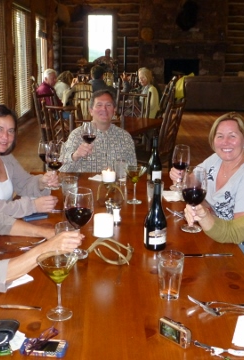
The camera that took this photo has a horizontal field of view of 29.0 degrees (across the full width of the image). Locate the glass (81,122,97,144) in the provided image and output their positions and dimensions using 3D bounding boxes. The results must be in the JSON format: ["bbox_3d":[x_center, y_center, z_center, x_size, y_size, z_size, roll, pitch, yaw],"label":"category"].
[{"bbox_3d":[-0.203,-0.247,2.962,0.089,0.230,0.089,0,15,0],"label":"glass"}]

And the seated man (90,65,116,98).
[{"bbox_3d":[-0.272,-1.196,7.700,0.520,1.300,0.800,5,16,15],"label":"seated man"}]

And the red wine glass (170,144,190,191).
[{"bbox_3d":[0.332,-0.060,2.646,0.100,0.243,0.100,2,15,6],"label":"red wine glass"}]

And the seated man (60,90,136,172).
[{"bbox_3d":[-0.175,0.025,3.375,0.560,1.270,0.700,0,15,-2],"label":"seated man"}]

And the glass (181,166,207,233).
[{"bbox_3d":[0.263,0.073,1.735,0.090,0.232,0.090,0,15,0],"label":"glass"}]

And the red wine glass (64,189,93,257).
[{"bbox_3d":[-0.153,0.158,1.712,0.105,0.245,0.105,-1,15,-6],"label":"red wine glass"}]

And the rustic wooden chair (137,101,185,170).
[{"bbox_3d":[0.330,-0.314,5.007,0.560,1.060,0.470,6,16,22],"label":"rustic wooden chair"}]

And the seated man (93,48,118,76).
[{"bbox_3d":[-0.470,-2.534,11.743,0.580,1.350,0.700,3,15,11],"label":"seated man"}]

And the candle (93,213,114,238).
[{"bbox_3d":[-0.068,0.175,1.810,0.077,0.077,0.077,0,15,-1],"label":"candle"}]

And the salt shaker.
[{"bbox_3d":[-0.024,0.161,2.158,0.038,0.100,0.038,0,15,-1],"label":"salt shaker"}]

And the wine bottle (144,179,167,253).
[{"bbox_3d":[0.141,0.146,1.971,0.086,0.287,0.086,2,15,4],"label":"wine bottle"}]

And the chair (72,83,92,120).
[{"bbox_3d":[-0.560,-0.818,6.870,0.470,1.080,0.550,4,15,14],"label":"chair"}]

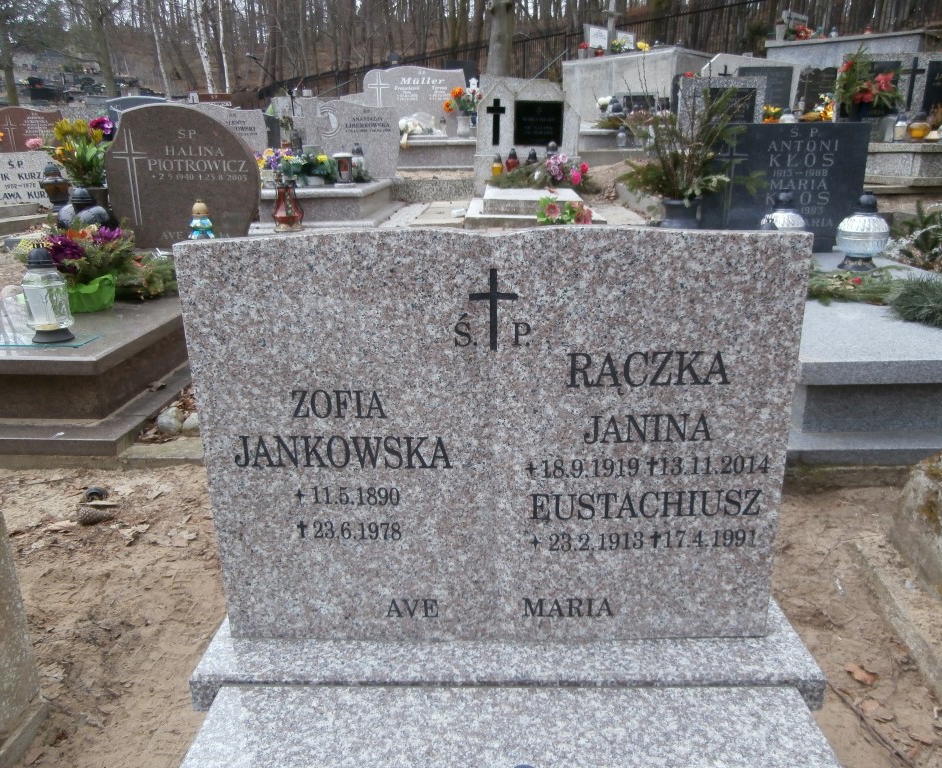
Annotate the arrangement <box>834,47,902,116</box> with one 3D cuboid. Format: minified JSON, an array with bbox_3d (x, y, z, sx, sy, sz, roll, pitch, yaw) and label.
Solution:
[{"bbox_3d":[3.267,-2.484,5.850,0.490,0.620,0.380,1,18,6],"label":"arrangement"}]

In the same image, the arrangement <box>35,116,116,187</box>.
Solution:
[{"bbox_3d":[-2.122,-1.239,3.800,0.380,0.390,0.310,-1,18,0],"label":"arrangement"}]

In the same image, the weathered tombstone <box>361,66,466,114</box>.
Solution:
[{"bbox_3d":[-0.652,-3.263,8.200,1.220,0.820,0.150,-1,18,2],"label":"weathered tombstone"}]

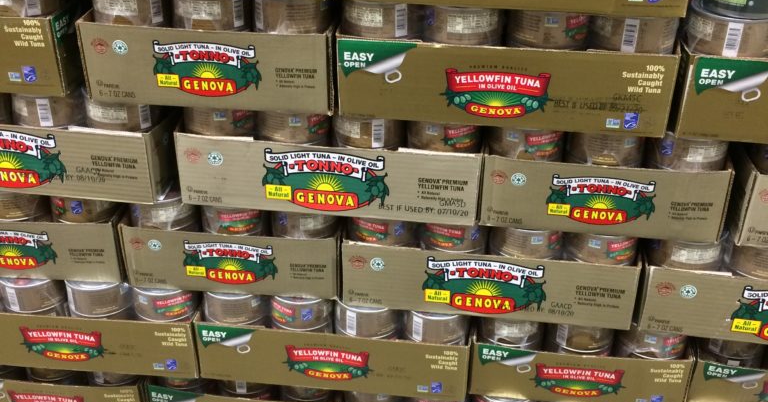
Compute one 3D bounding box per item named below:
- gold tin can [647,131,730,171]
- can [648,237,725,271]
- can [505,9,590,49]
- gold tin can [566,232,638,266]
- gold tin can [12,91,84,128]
[{"bbox_3d":[0.345,-0.070,0.979,0.086,0.044,0.086,4,30,5],"label":"gold tin can"},{"bbox_3d":[0.367,0.046,1.045,0.086,0.044,0.086,4,30,5],"label":"can"},{"bbox_3d":[0.175,-0.194,0.917,0.087,0.044,0.087,4,30,5],"label":"can"},{"bbox_3d":[0.261,0.035,1.026,0.086,0.043,0.086,4,29,4],"label":"gold tin can"},{"bbox_3d":[-0.407,-0.126,1.045,0.086,0.044,0.086,1,30,-1],"label":"gold tin can"}]

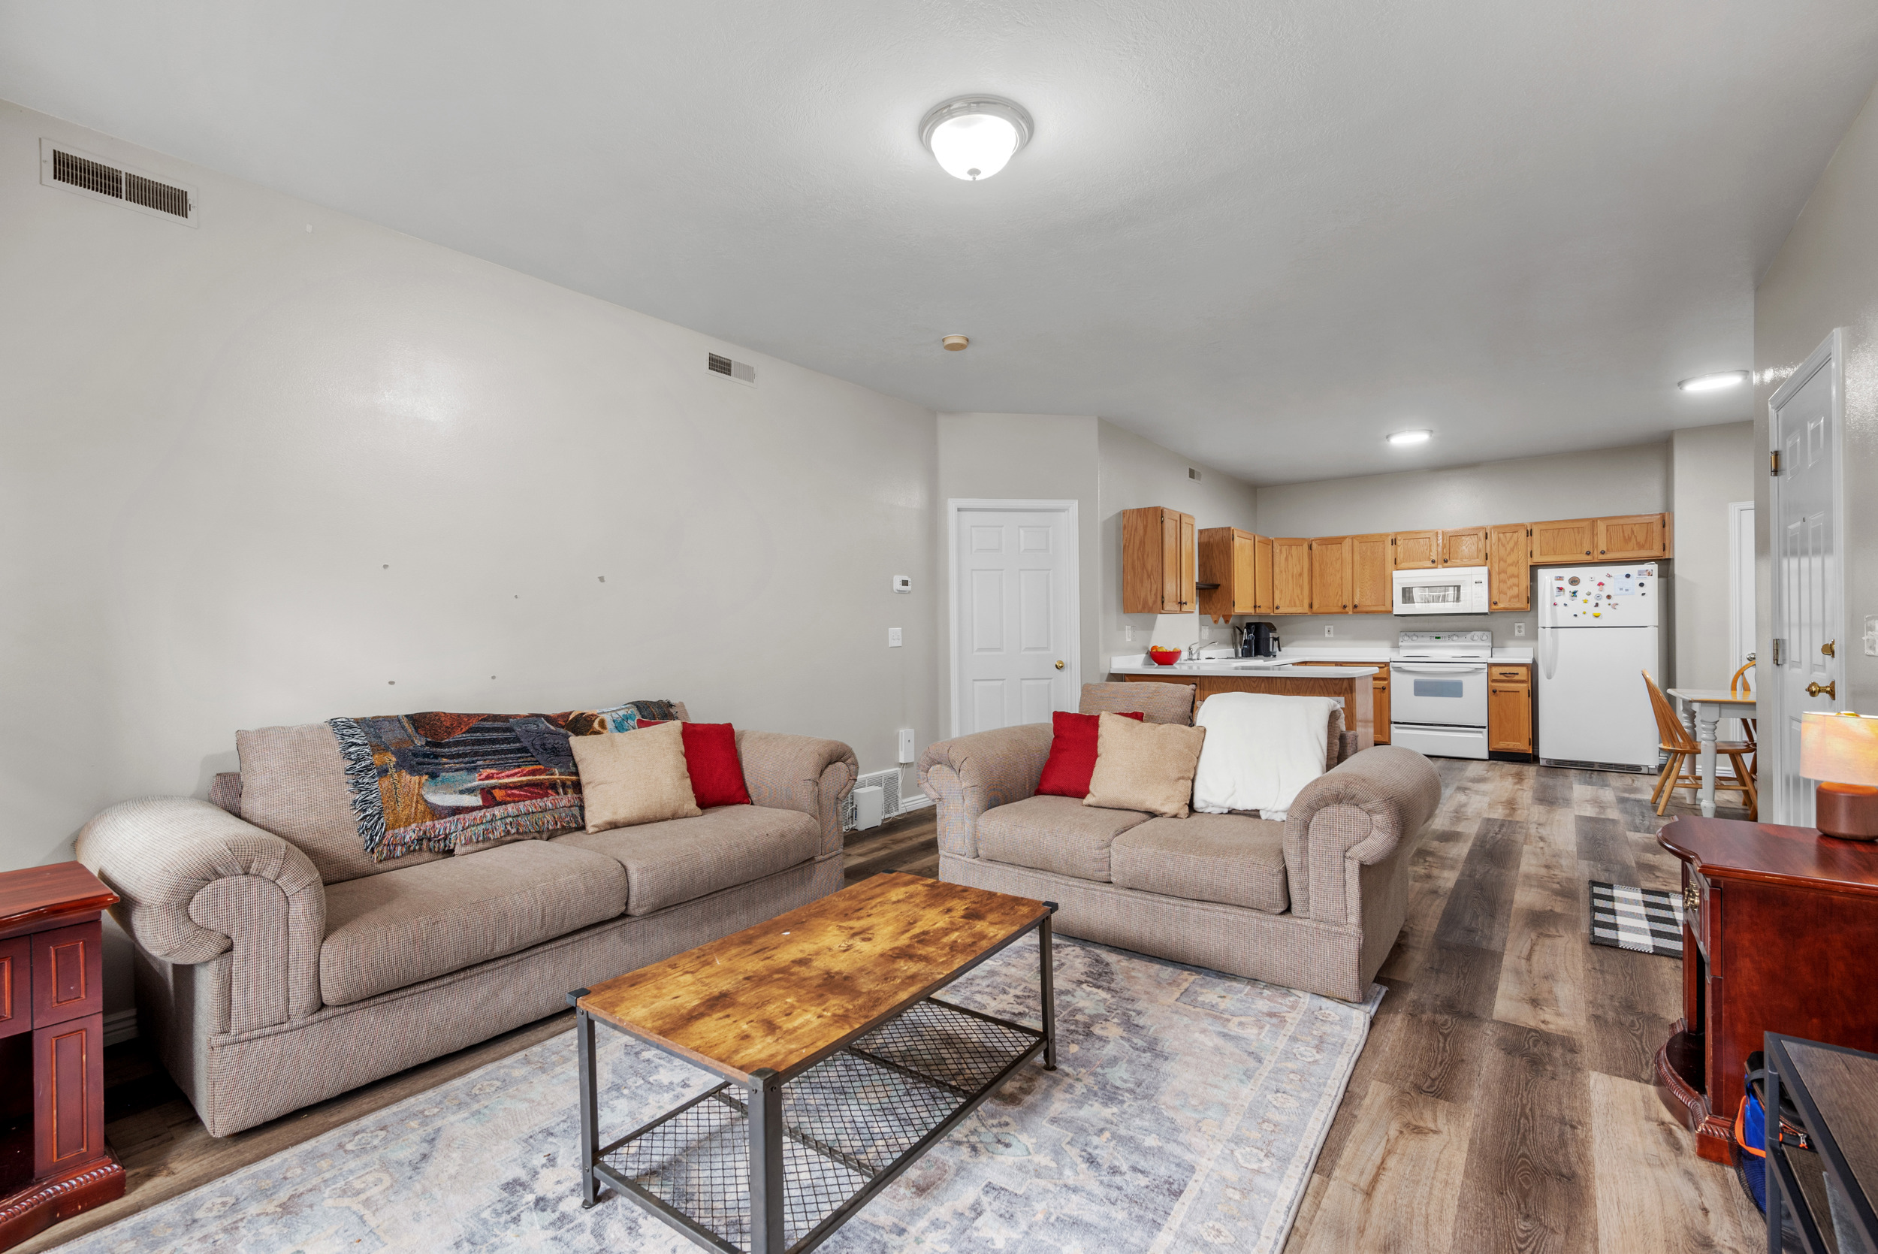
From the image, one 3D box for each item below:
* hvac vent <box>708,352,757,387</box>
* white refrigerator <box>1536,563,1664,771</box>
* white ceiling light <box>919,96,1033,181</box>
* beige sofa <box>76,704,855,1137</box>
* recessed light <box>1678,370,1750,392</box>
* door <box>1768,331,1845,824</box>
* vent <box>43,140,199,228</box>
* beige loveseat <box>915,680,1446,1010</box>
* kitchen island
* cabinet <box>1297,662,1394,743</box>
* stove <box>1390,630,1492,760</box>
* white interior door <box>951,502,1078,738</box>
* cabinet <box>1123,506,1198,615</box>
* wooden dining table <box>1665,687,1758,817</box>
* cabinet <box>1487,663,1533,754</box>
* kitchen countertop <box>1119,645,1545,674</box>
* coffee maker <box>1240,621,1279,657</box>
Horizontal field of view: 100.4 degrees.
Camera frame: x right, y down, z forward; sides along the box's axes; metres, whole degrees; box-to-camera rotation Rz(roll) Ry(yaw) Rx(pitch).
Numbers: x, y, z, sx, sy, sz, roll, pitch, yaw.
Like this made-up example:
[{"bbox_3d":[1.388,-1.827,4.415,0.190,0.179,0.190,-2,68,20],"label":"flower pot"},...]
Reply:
[{"bbox_3d":[-1.099,-1.375,4.177,0.020,0.129,0.329,-1,0,38],"label":"hvac vent"},{"bbox_3d":[5.612,0.349,6.690,0.745,1.678,0.730,-1,0,38],"label":"white refrigerator"},{"bbox_3d":[0.115,-1.446,2.398,0.356,0.155,0.356,-1,0,0],"label":"white ceiling light"},{"bbox_3d":[-1.454,0.800,2.930,0.920,0.940,2.350,-1,0,40],"label":"beige sofa"},{"bbox_3d":[4.948,-1.552,5.001,0.330,0.050,0.330,-1,0,38],"label":"recessed light"},{"bbox_3d":[3.258,0.127,2.917,0.078,2.177,1.010,-1,0,38],"label":"door"},{"bbox_3d":[-2.496,-1.349,2.397,0.020,0.140,0.334,-1,0,38],"label":"vent"},{"bbox_3d":[1.000,0.772,3.383,1.900,0.940,0.950,-1,0,36],"label":"beige loveseat"},{"bbox_3d":[2.178,0.766,5.613,1.640,0.920,0.790,-1,0,38],"label":"kitchen island"},{"bbox_3d":[4.163,0.761,7.919,0.808,0.865,0.609,-1,0,38],"label":"cabinet"},{"bbox_3d":[4.721,0.626,7.344,0.755,1.140,0.670,-1,0,38],"label":"stove"},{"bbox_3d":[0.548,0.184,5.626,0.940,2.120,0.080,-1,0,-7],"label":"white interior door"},{"bbox_3d":[1.740,-0.497,6.136,0.325,0.785,0.700,-1,0,38],"label":"cabinet"},{"bbox_3d":[5.383,0.816,4.758,1.280,0.750,0.920,-1,0,38],"label":"wooden dining table"},{"bbox_3d":[5.159,0.749,7.045,0.300,0.865,0.610,-1,0,38],"label":"cabinet"},{"bbox_3d":[3.414,0.267,6.574,2.471,0.140,3.681,-1,0,38],"label":"kitchen countertop"},{"bbox_3d":[3.317,0.145,8.019,0.320,0.360,0.210,-1,0,38],"label":"coffee maker"}]

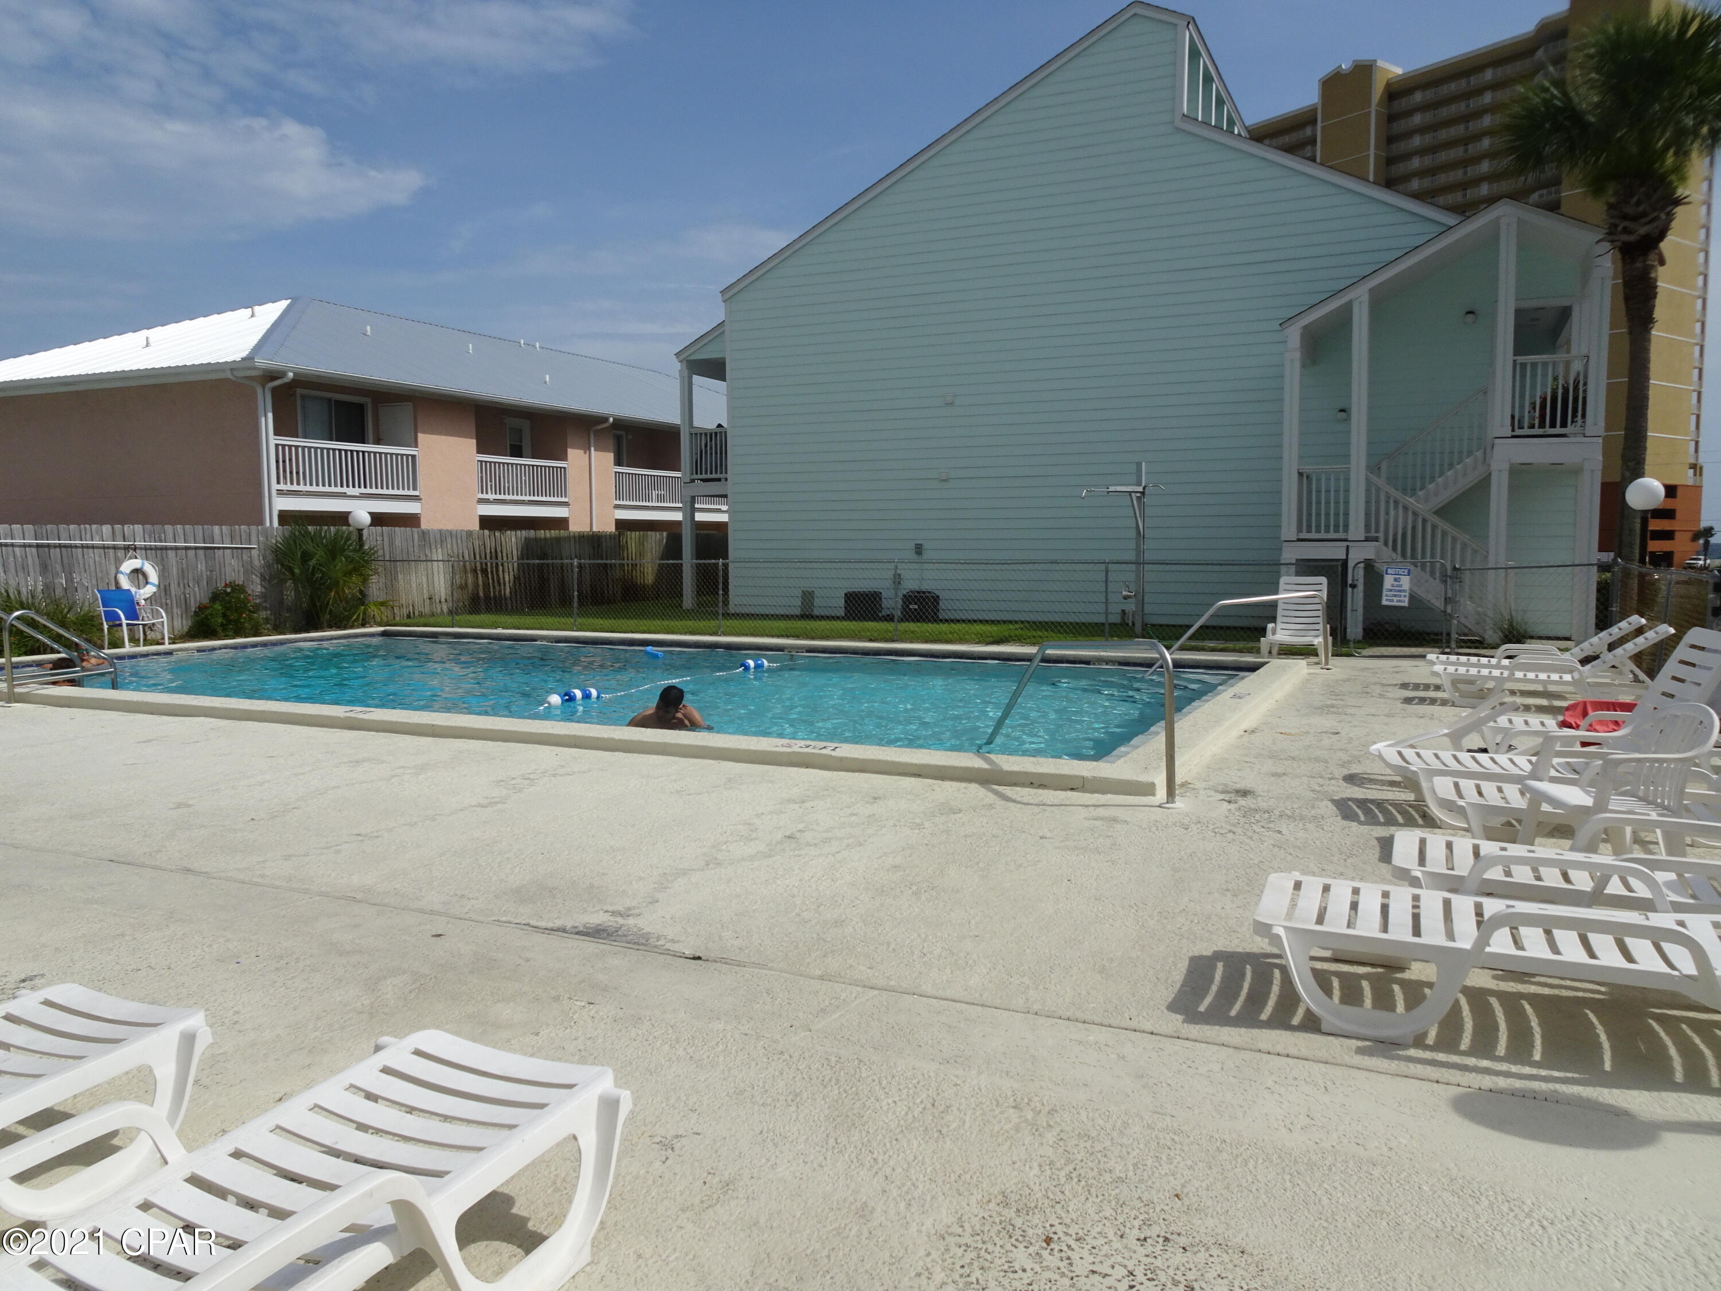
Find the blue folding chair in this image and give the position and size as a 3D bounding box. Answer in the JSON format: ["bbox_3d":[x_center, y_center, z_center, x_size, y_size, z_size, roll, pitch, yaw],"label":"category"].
[{"bbox_3d":[-10.423,-0.372,17.088,0.680,0.850,0.600,2,6,23],"label":"blue folding chair"}]

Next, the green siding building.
[{"bbox_3d":[5.703,-6.097,25.995,16.400,10.550,15.500,2,6,25],"label":"green siding building"}]

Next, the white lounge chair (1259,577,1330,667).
[{"bbox_3d":[5.416,-0.323,14.710,0.720,1.000,1.450,2,6,24],"label":"white lounge chair"}]

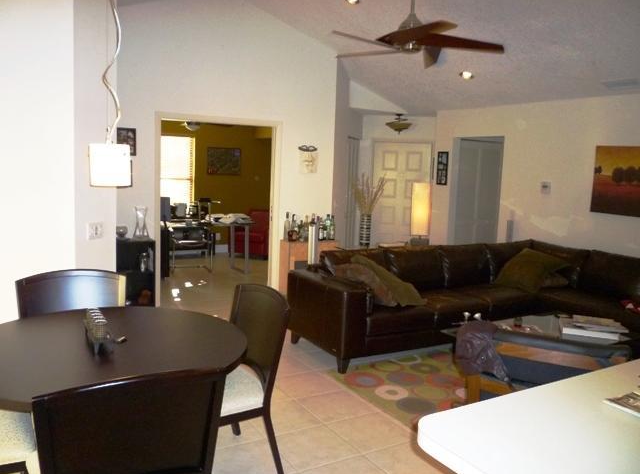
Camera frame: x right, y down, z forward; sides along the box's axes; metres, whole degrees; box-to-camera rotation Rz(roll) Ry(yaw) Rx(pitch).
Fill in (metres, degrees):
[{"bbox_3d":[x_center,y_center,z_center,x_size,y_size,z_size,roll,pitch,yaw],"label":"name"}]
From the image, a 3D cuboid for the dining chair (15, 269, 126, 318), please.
[{"bbox_3d":[-1.092,0.685,2.444,0.500,0.950,0.570,-1,7,-31],"label":"dining chair"}]

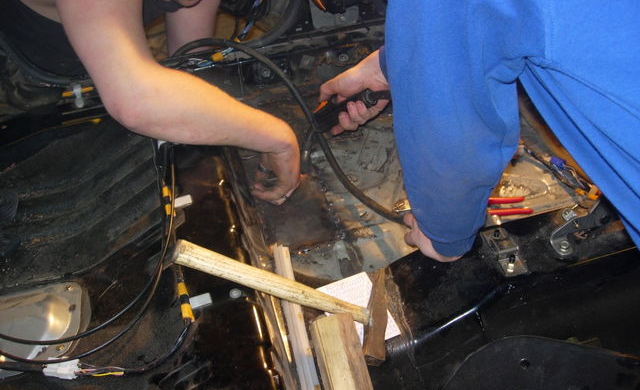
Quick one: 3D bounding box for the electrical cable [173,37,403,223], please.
[{"bbox_3d":[-0.054,-0.139,1.210,0.515,0.150,0.095,34,62,24],"label":"electrical cable"}]

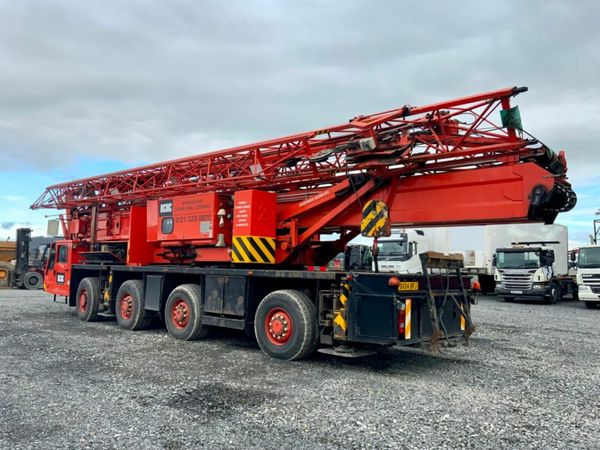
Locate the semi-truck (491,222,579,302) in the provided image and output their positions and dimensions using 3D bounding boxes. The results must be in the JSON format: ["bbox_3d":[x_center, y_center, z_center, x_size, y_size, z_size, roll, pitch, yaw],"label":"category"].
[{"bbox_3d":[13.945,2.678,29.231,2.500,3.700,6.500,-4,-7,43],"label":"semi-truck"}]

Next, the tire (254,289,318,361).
[{"bbox_3d":[-0.230,1.712,8.491,1.140,1.140,0.380,-4,-7,43],"label":"tire"}]

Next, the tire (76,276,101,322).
[{"bbox_3d":[-5.638,2.032,13.558,1.140,1.140,0.380,-4,-7,43],"label":"tire"}]

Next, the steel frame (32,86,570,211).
[{"bbox_3d":[-3.359,-1.061,13.248,18.500,1.100,1.200,-2,-6,43],"label":"steel frame"}]

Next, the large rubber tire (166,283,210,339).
[{"bbox_3d":[-2.334,1.859,10.460,1.140,1.140,0.380,-4,-7,43],"label":"large rubber tire"}]

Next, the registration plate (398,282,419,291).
[{"bbox_3d":[1.531,0.868,7.082,0.015,0.111,0.520,-4,-7,43],"label":"registration plate"}]

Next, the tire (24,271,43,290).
[{"bbox_3d":[-15.466,3.264,29.123,1.060,1.060,0.340,6,-7,-42],"label":"tire"}]

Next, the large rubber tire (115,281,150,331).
[{"bbox_3d":[-3.937,1.919,11.966,1.140,1.140,0.380,-4,-7,43],"label":"large rubber tire"}]

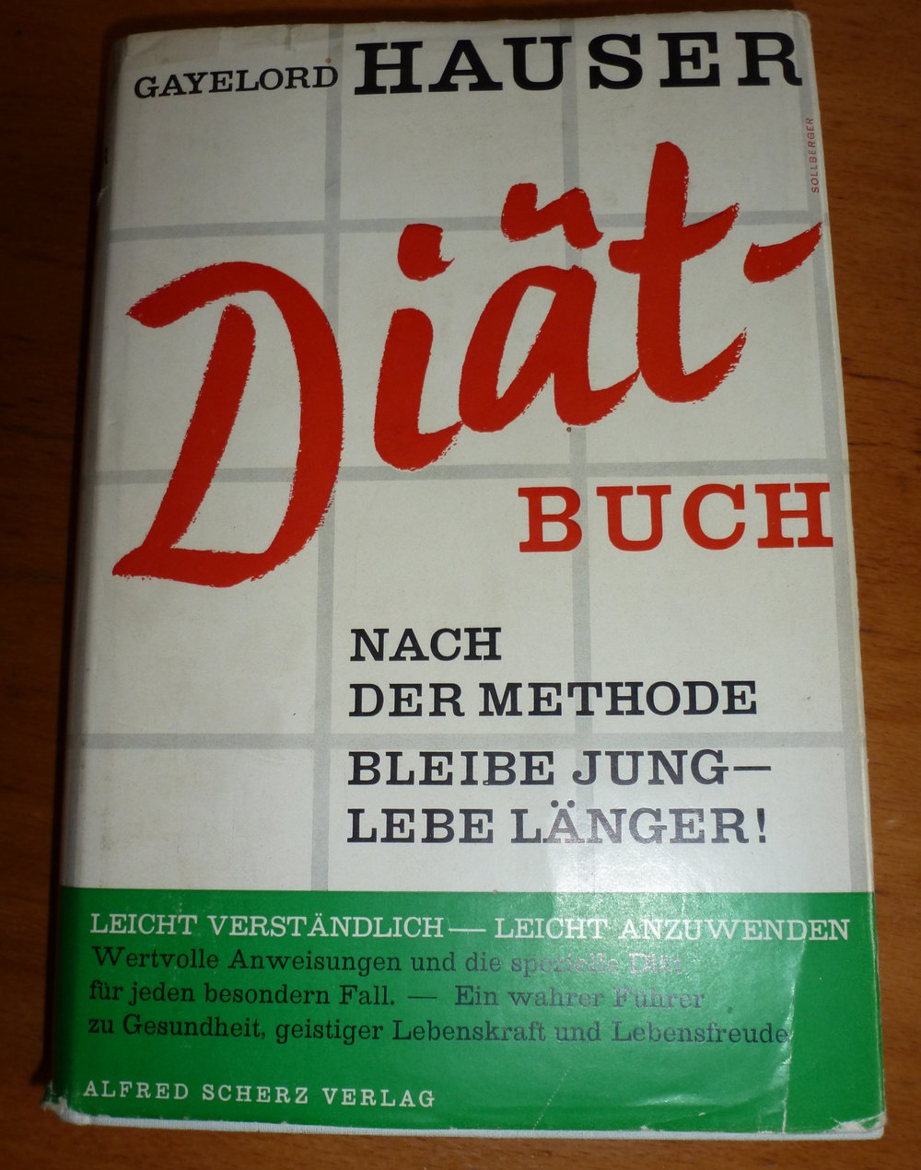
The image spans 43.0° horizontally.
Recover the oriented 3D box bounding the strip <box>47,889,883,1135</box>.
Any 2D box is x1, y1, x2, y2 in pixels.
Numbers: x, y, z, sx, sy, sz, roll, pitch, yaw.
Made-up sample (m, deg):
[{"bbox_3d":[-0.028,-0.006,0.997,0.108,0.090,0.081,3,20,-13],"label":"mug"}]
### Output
[{"bbox_3d":[0.000,0.073,0.202,0.142,0.005,0.039,-1,79,2],"label":"strip"}]

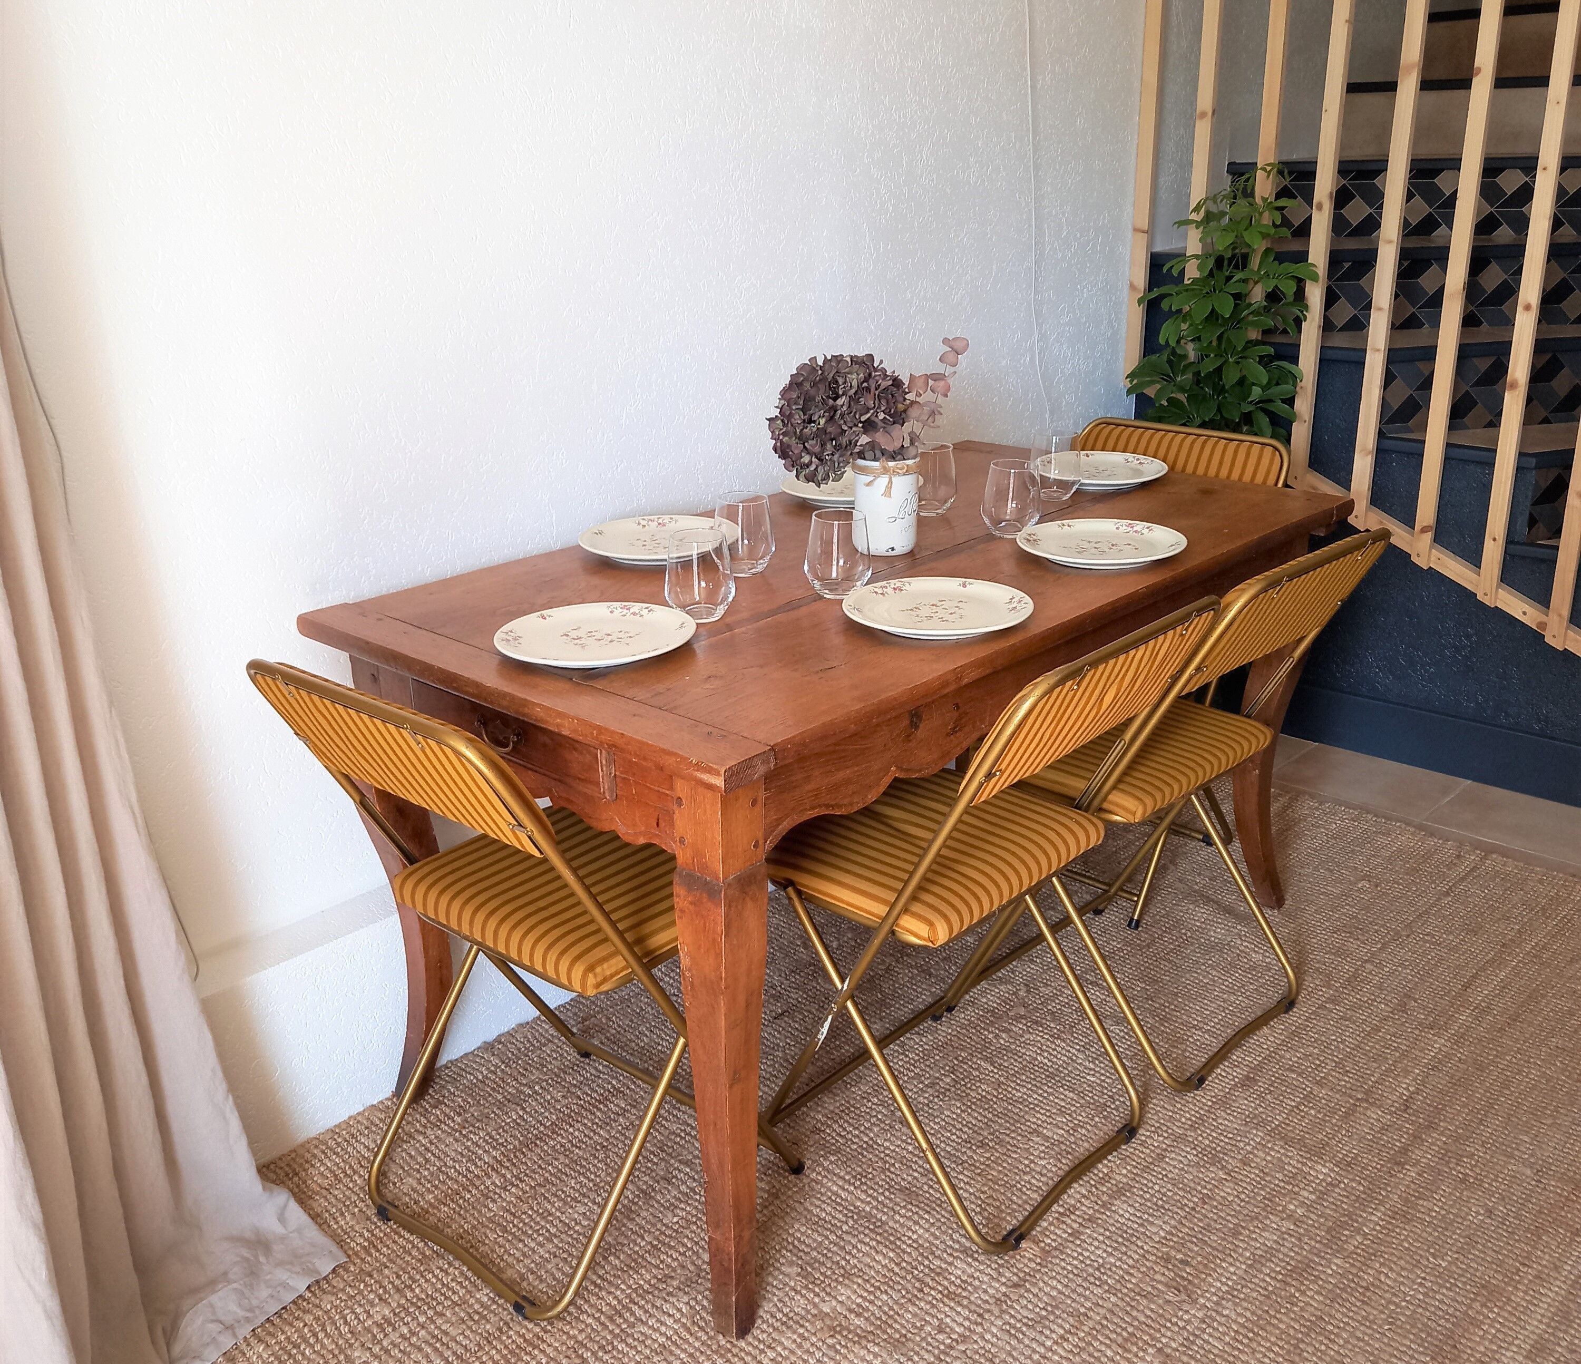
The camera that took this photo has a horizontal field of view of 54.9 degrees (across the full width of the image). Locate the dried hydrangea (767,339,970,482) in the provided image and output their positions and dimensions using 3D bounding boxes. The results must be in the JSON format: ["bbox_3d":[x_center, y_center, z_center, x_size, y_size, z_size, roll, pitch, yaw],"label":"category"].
[{"bbox_3d":[0.112,-0.394,2.235,0.280,0.205,0.210,0,20,4],"label":"dried hydrangea"}]

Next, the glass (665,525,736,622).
[{"bbox_3d":[-0.118,-0.140,1.988,0.093,0.109,0.093,-1,20,0],"label":"glass"}]

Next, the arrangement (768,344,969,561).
[{"bbox_3d":[0.113,-0.347,2.252,0.290,0.310,0.210,0,20,4],"label":"arrangement"}]

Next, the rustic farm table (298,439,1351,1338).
[{"bbox_3d":[0.156,0.158,2.426,0.790,0.760,1.525,16,26,39],"label":"rustic farm table"}]

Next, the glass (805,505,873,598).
[{"bbox_3d":[0.066,-0.174,2.073,0.093,0.109,0.093,-1,20,0],"label":"glass"}]

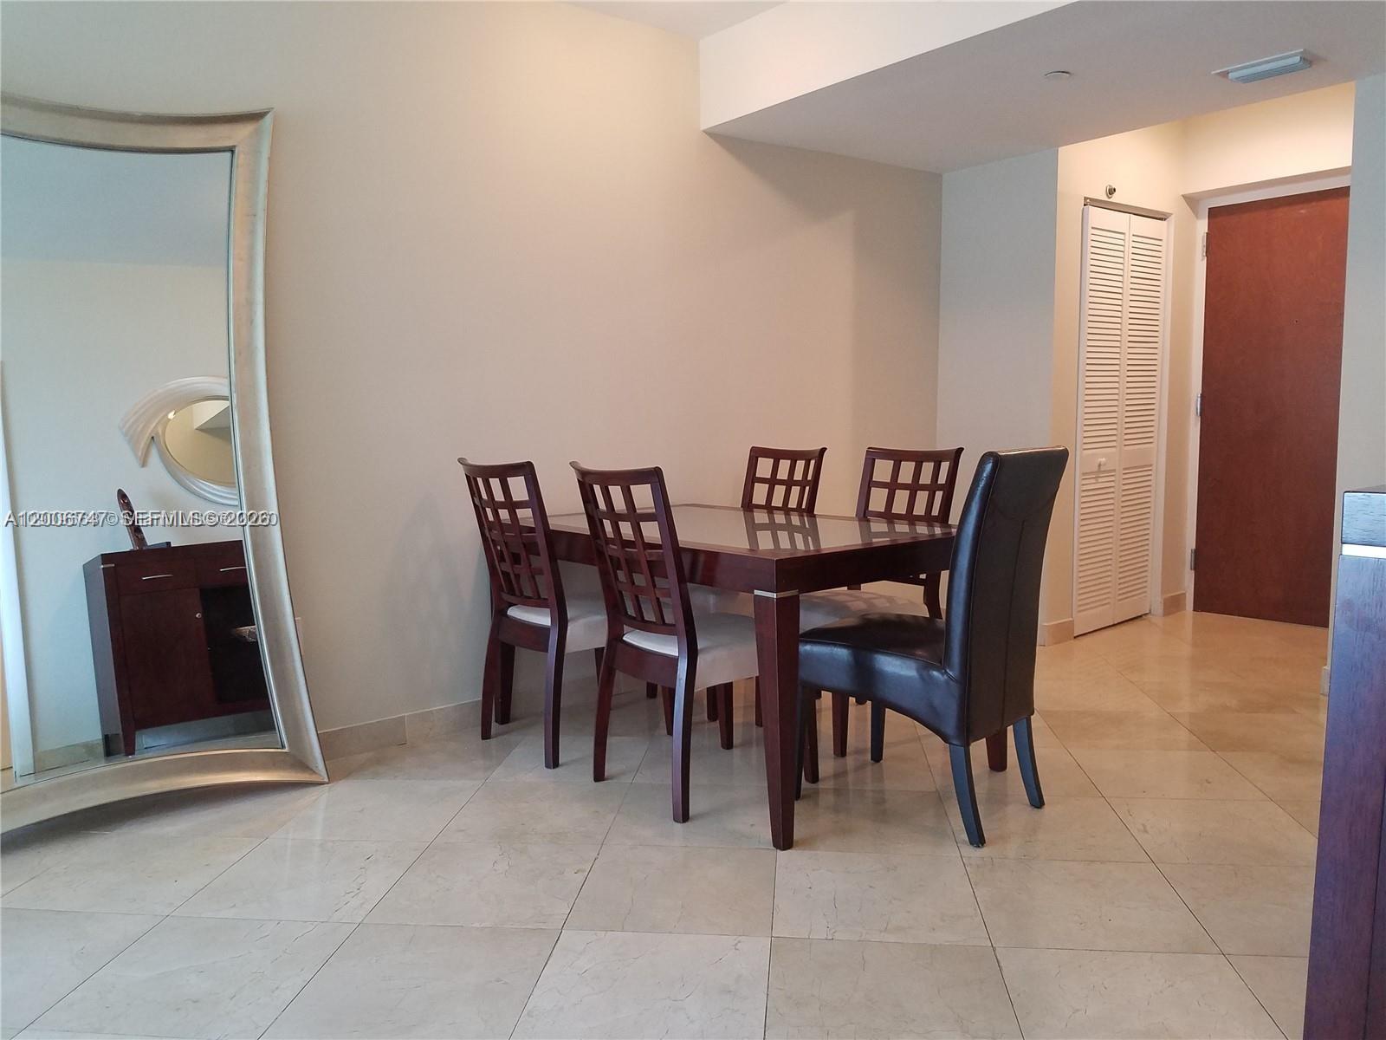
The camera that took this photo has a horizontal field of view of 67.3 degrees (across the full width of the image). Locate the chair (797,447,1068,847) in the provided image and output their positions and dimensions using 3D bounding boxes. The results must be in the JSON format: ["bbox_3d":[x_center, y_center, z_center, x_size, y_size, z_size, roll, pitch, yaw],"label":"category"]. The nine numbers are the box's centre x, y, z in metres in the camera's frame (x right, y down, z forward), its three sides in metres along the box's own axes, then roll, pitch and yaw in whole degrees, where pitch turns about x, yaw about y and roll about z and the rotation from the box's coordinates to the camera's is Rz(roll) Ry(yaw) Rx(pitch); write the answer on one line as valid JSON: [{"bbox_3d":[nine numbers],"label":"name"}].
[{"bbox_3d":[0.659,0.308,2.970,0.660,1.010,0.470,4,7,43],"label":"chair"}]

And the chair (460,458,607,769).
[{"bbox_3d":[-0.410,0.274,3.655,0.610,0.988,0.480,-5,7,-40],"label":"chair"}]

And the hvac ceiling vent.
[{"bbox_3d":[2.044,-1.585,3.700,0.195,0.040,0.310,-5,7,-39],"label":"hvac ceiling vent"}]

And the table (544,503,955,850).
[{"bbox_3d":[0.119,0.397,3.548,0.990,0.745,1.530,-5,7,-39],"label":"table"}]

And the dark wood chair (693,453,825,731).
[{"bbox_3d":[0.155,0.217,4.147,0.610,0.988,0.480,-5,7,-35],"label":"dark wood chair"}]

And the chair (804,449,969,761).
[{"bbox_3d":[0.572,0.251,3.710,0.610,0.988,0.480,-5,6,-34],"label":"chair"}]

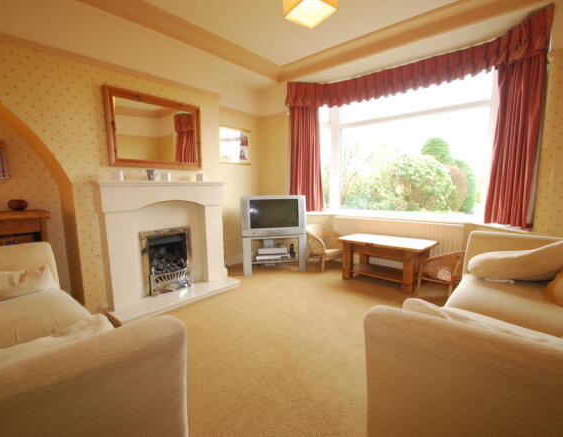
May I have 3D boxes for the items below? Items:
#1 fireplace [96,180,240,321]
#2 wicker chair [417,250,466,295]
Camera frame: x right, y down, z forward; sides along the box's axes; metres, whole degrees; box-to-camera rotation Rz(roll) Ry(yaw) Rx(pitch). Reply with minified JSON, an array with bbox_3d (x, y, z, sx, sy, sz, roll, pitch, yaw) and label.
[{"bbox_3d":[-1.008,0.216,2.622,0.403,1.118,1.199,5,10,40],"label":"fireplace"},{"bbox_3d":[1.615,0.476,2.686,0.403,0.501,0.392,3,8,29],"label":"wicker chair"}]

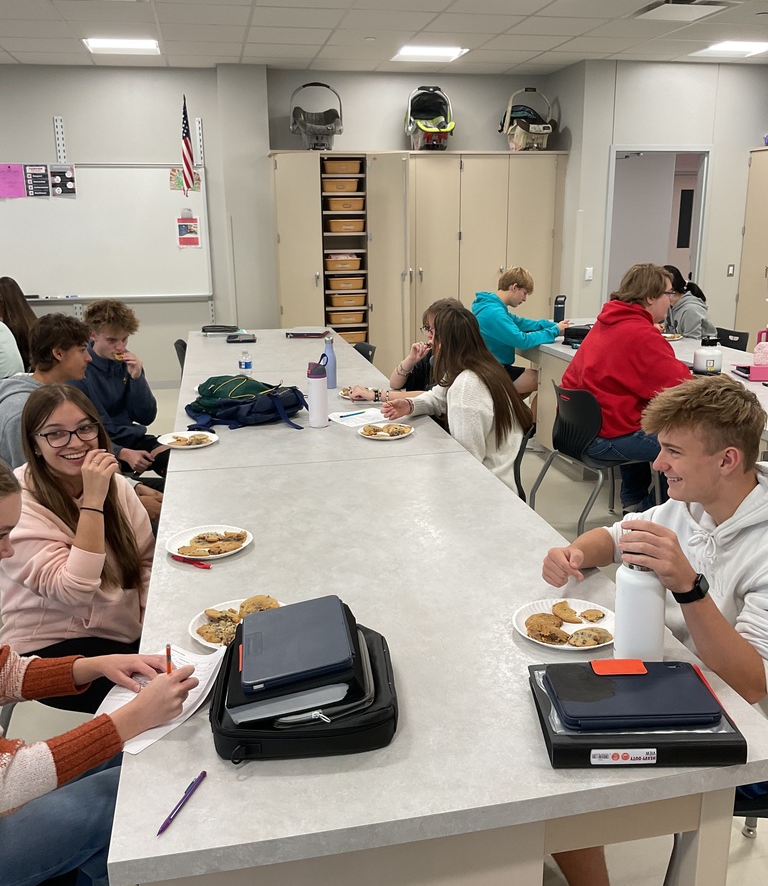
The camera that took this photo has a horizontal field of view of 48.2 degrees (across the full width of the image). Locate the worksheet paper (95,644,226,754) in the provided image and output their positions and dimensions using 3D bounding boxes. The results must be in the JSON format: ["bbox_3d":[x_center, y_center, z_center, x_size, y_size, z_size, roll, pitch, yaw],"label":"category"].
[{"bbox_3d":[-0.402,0.436,1.524,0.190,0.034,0.275,6,16,23],"label":"worksheet paper"}]

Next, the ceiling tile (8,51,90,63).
[{"bbox_3d":[-2.728,-3.183,7.089,0.605,0.020,0.570,-4,15,-11],"label":"ceiling tile"}]

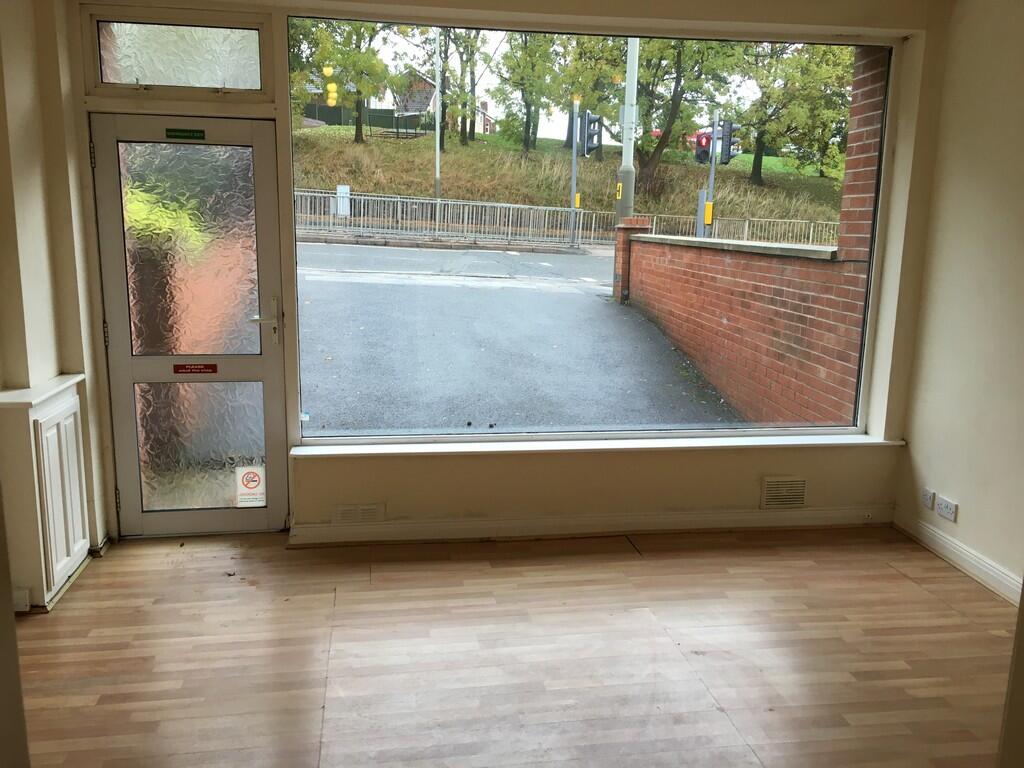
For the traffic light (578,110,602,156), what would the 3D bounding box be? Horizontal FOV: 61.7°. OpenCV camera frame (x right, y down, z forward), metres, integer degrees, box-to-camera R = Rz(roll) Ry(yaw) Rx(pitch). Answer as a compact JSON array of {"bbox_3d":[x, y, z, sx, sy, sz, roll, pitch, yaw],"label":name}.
[{"bbox_3d":[1.911,-6.061,20.800,0.500,1.080,0.480,4,11,14],"label":"traffic light"}]

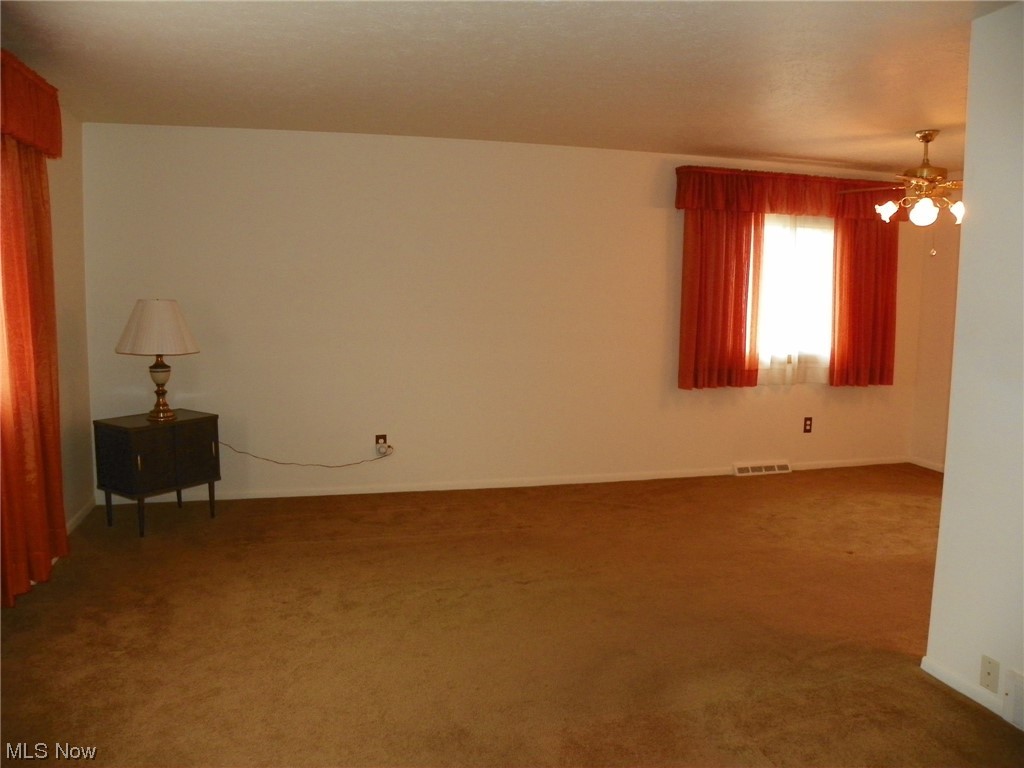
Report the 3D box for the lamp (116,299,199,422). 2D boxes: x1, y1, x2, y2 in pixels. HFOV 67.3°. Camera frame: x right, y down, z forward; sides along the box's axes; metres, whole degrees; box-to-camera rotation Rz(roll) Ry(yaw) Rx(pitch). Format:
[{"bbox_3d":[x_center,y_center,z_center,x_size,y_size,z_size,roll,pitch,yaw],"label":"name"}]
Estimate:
[{"bbox_3d":[-2.085,-0.146,4.557,0.455,0.712,0.455,-1,7,-14],"label":"lamp"}]

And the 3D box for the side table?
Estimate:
[{"bbox_3d":[-2.122,0.523,4.642,0.391,0.638,0.555,5,8,33],"label":"side table"}]

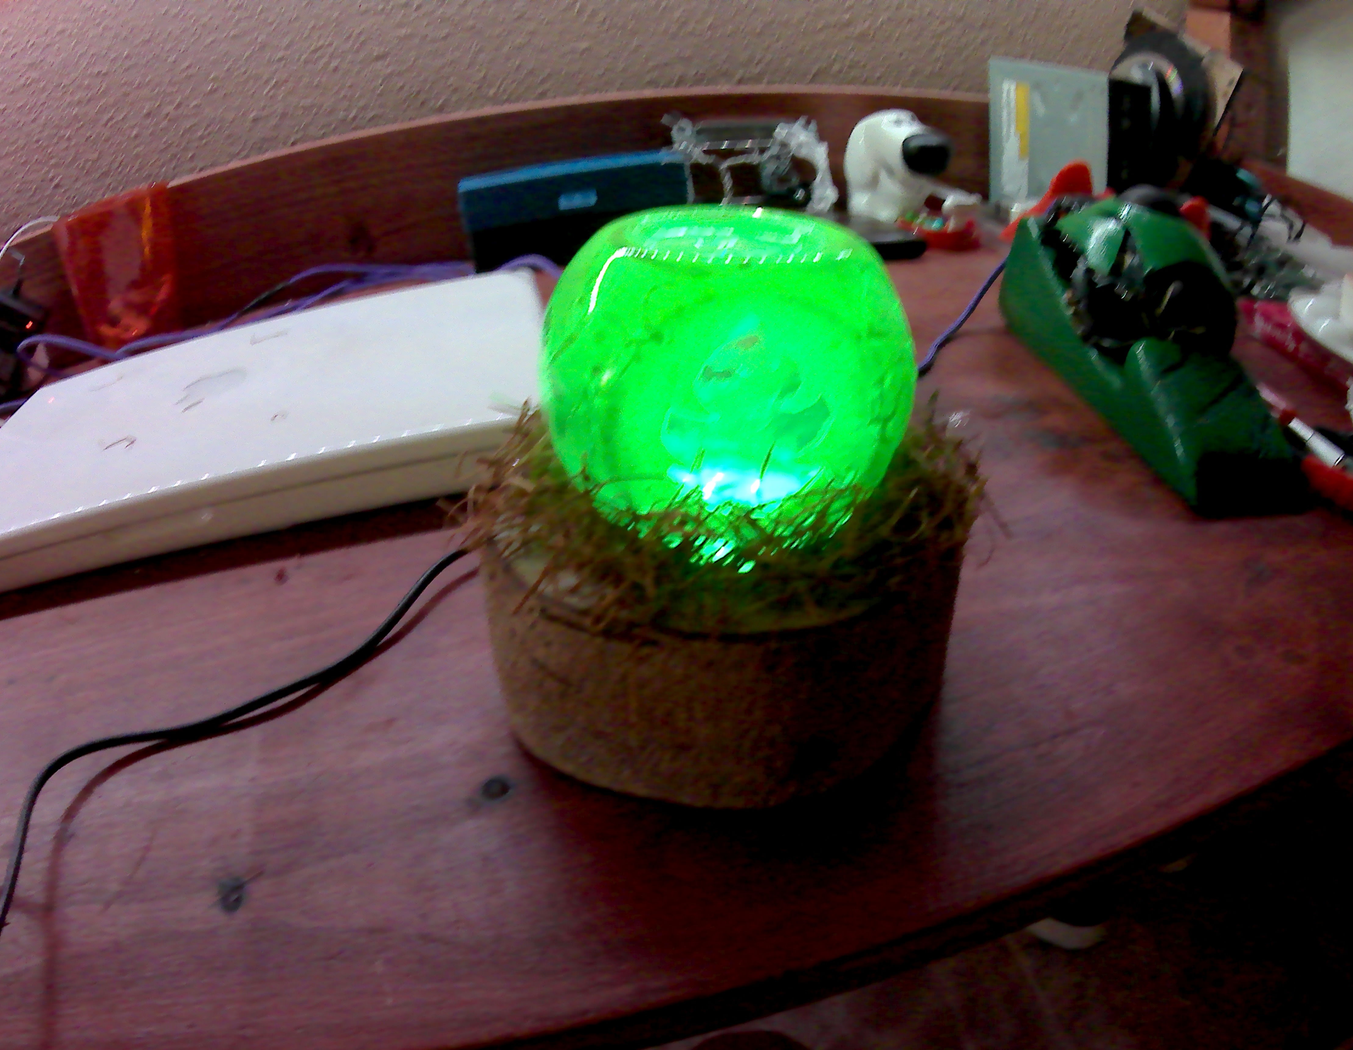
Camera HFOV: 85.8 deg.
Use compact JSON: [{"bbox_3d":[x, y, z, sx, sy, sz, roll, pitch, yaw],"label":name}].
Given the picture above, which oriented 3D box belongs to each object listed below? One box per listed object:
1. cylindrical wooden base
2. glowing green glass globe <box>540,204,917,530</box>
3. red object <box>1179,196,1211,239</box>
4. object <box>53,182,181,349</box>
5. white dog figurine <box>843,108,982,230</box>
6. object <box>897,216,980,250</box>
[{"bbox_3d":[0.010,0.008,0.179,0.116,0.040,0.116,-5,33,3],"label":"cylindrical wooden base"},{"bbox_3d":[0.011,-0.034,0.157,0.079,0.065,0.079,-7,33,0],"label":"glowing green glass globe"},{"bbox_3d":[0.274,-0.163,0.385,0.018,0.028,0.018,-7,33,0],"label":"red object"},{"bbox_3d":[-0.364,-0.168,0.473,0.058,0.083,0.020,-25,37,-25],"label":"object"},{"bbox_3d":[0.164,-0.246,0.505,0.072,0.075,0.052,11,37,25],"label":"white dog figurine"},{"bbox_3d":[0.168,-0.187,0.467,0.052,0.014,0.044,-7,33,0],"label":"object"}]

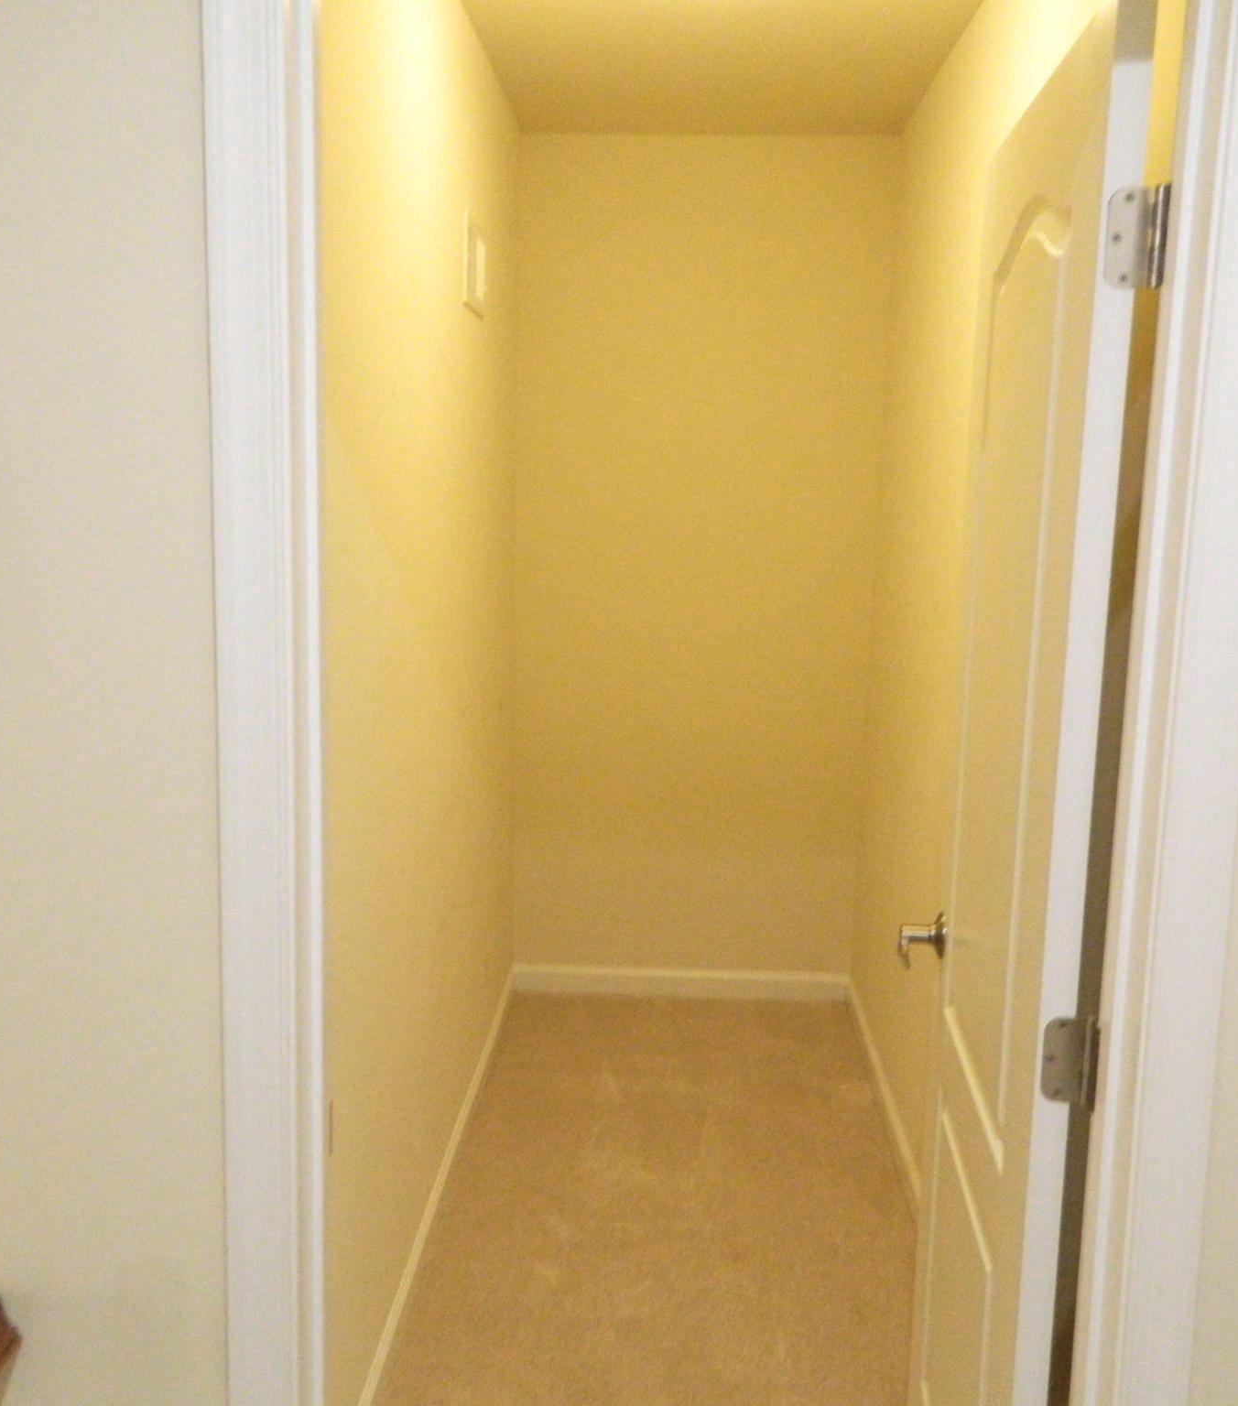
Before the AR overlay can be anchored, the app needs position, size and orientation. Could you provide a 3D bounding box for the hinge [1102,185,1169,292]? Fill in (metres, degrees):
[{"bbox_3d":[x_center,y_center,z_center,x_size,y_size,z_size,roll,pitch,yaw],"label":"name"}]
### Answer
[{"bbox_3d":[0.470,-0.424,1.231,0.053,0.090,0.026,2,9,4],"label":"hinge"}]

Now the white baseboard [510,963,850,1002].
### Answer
[{"bbox_3d":[0.195,0.899,4.326,1.090,0.088,0.015,2,9,2],"label":"white baseboard"}]

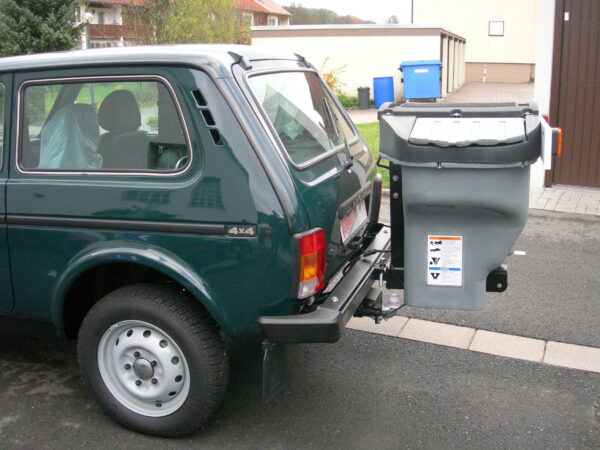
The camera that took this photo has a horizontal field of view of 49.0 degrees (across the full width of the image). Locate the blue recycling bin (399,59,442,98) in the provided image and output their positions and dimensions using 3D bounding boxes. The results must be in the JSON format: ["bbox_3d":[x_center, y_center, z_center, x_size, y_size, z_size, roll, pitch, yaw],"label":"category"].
[{"bbox_3d":[4.042,-4.729,21.529,1.360,1.360,1.050,2,15,16],"label":"blue recycling bin"}]

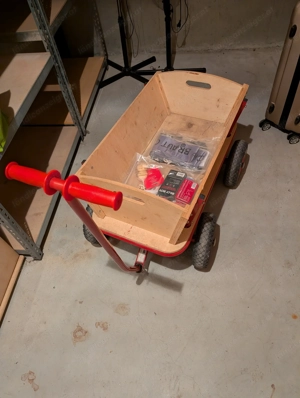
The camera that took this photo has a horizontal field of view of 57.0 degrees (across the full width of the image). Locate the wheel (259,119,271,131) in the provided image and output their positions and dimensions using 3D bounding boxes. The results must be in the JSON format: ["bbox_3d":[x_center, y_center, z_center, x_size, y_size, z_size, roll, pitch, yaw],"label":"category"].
[{"bbox_3d":[0.774,-0.497,1.865,0.056,0.056,0.045,-24,55,-11],"label":"wheel"}]

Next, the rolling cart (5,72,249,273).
[{"bbox_3d":[0.046,-0.175,1.171,0.610,0.920,1.100,18,58,19],"label":"rolling cart"}]

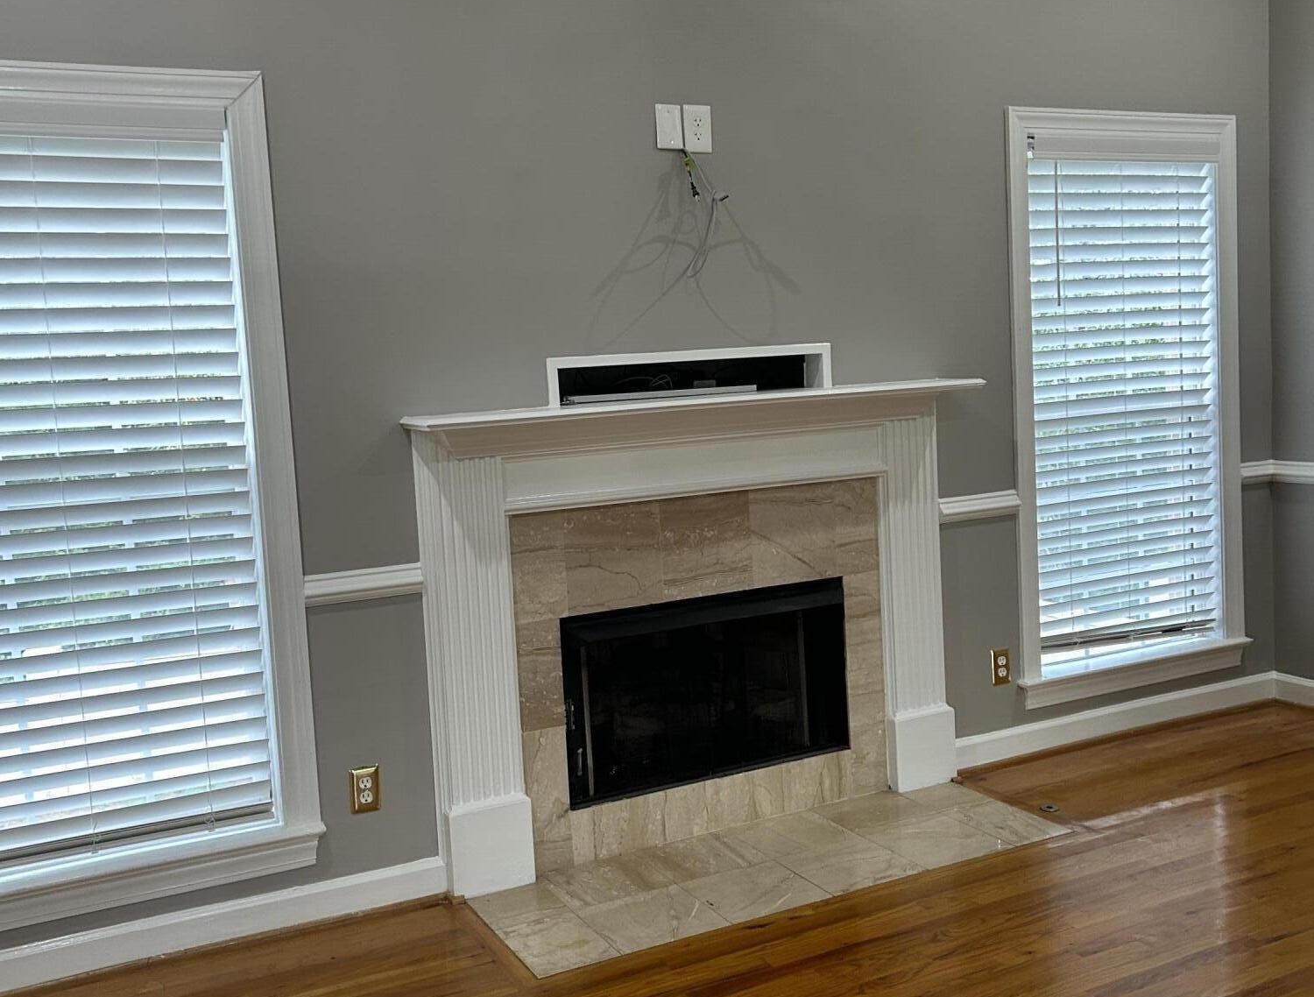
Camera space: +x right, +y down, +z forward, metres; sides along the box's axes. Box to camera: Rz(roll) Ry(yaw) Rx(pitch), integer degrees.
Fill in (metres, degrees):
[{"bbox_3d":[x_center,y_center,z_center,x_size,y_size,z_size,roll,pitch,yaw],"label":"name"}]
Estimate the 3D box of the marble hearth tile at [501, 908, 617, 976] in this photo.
[{"bbox_3d":[-0.245,1.105,3.261,0.220,0.013,0.307,-6,7,-26],"label":"marble hearth tile"}]

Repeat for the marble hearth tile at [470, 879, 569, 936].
[{"bbox_3d":[-0.369,1.085,3.511,0.222,0.013,0.251,-6,7,-26],"label":"marble hearth tile"}]

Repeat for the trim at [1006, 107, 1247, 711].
[{"bbox_3d":[1.634,-0.317,4.524,1.090,1.965,0.060,-6,7,-26],"label":"trim"}]

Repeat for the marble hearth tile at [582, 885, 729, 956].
[{"bbox_3d":[-0.013,1.059,3.315,0.300,0.012,0.303,-6,7,-26],"label":"marble hearth tile"}]

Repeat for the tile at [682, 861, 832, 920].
[{"bbox_3d":[0.256,1.030,3.448,0.300,0.012,0.303,-6,7,-26],"label":"tile"}]

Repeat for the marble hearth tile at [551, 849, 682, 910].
[{"bbox_3d":[-0.136,1.060,3.633,0.299,0.013,0.266,-6,7,-26],"label":"marble hearth tile"}]

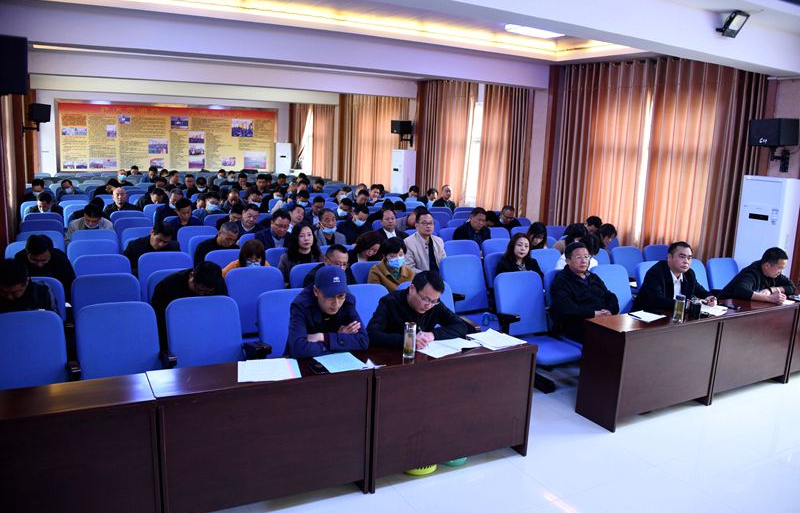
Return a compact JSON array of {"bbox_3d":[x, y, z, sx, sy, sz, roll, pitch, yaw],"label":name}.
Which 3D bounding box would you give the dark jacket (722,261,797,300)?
[{"bbox_3d":[3.405,0.301,5.951,0.680,0.600,0.650,-3,11,-28],"label":"dark jacket"}]

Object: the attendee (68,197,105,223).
[{"bbox_3d":[-4.207,-0.149,8.434,0.550,1.300,0.770,-2,9,-29],"label":"attendee"}]

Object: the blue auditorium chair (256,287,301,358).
[{"bbox_3d":[-0.635,0.762,4.148,0.580,1.020,0.680,-3,11,-27],"label":"blue auditorium chair"}]

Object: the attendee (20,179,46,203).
[{"bbox_3d":[-6.672,-0.819,11.454,0.540,1.250,0.750,-3,11,-28],"label":"attendee"}]

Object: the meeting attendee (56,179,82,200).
[{"bbox_3d":[-5.743,-0.697,10.807,0.540,1.220,0.780,-3,11,-28],"label":"meeting attendee"}]

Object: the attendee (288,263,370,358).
[{"bbox_3d":[-0.492,0.674,3.940,0.560,1.312,0.760,-3,11,-28],"label":"attendee"}]

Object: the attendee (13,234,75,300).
[{"bbox_3d":[-2.883,0.460,5.074,0.580,1.270,0.780,-2,9,-29],"label":"attendee"}]

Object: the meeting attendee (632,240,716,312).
[{"bbox_3d":[2.708,0.513,6.168,0.620,1.320,0.800,-2,9,-29],"label":"meeting attendee"}]

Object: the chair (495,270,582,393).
[{"bbox_3d":[1.137,0.668,5.088,0.580,1.020,0.680,-3,11,-27],"label":"chair"}]

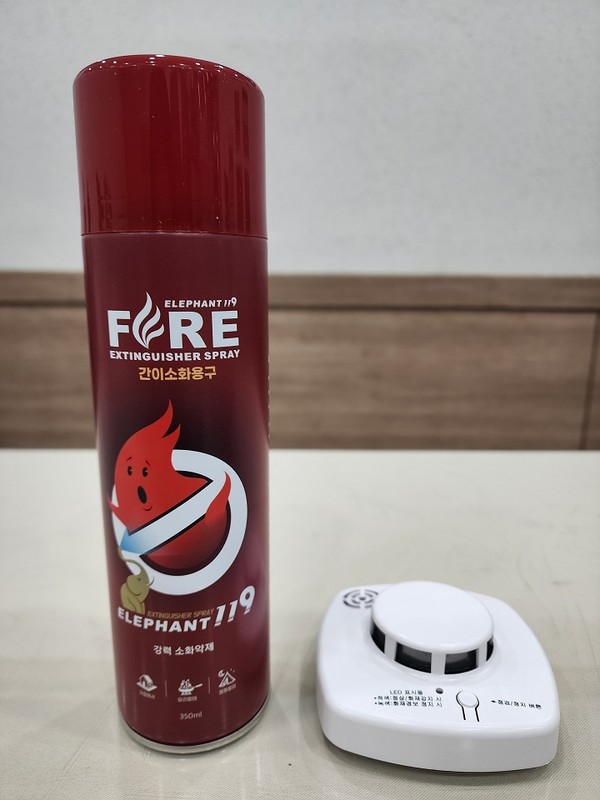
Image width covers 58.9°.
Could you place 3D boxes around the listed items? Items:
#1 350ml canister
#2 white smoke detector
[{"bbox_3d":[-0.045,0.010,0.210,0.066,0.244,0.066,-2,13,-10],"label":"350ml canister"},{"bbox_3d":[0.058,0.109,0.240,0.098,0.039,0.096,2,13,6],"label":"white smoke detector"}]

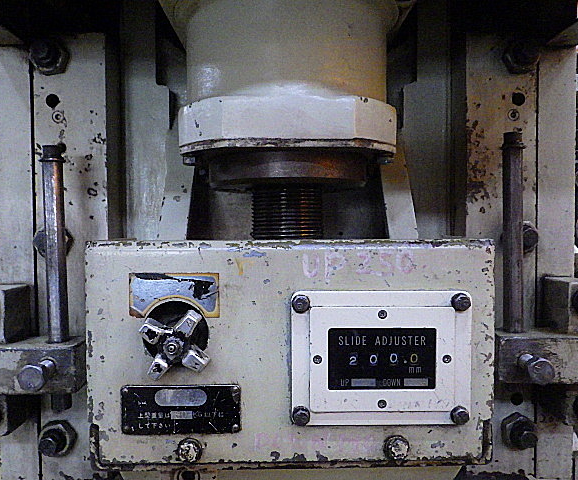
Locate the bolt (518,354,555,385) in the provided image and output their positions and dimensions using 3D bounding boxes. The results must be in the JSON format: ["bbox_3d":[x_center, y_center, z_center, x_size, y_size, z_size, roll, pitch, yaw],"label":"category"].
[{"bbox_3d":[0.210,0.107,0.443,0.021,0.021,0.035,0,2,0],"label":"bolt"}]

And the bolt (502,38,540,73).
[{"bbox_3d":[0.230,-0.181,0.504,0.034,0.034,0.026,0,2,0],"label":"bolt"}]

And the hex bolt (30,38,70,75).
[{"bbox_3d":[-0.237,-0.181,0.504,0.035,0.033,0.026,0,2,0],"label":"hex bolt"}]

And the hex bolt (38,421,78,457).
[{"bbox_3d":[-0.235,0.202,0.517,0.035,0.033,0.026,0,2,0],"label":"hex bolt"}]

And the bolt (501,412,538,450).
[{"bbox_3d":[0.234,0.196,0.517,0.033,0.035,0.026,0,2,0],"label":"bolt"}]

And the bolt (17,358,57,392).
[{"bbox_3d":[-0.213,0.113,0.443,0.021,0.021,0.035,0,2,0],"label":"bolt"}]

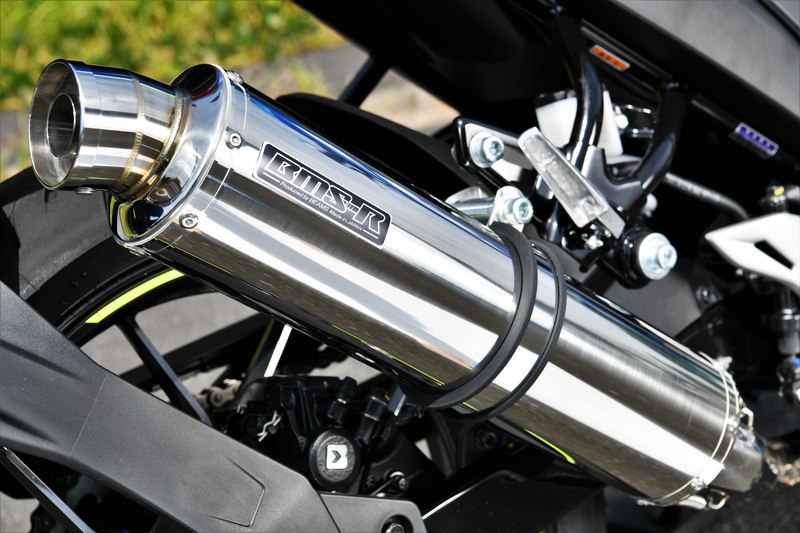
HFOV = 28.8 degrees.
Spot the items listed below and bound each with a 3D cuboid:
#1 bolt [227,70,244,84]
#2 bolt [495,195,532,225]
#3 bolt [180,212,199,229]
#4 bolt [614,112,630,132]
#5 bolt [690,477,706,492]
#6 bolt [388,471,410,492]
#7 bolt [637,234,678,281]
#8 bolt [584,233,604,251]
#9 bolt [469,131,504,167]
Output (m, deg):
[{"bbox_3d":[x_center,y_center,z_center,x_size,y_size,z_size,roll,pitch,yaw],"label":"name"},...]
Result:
[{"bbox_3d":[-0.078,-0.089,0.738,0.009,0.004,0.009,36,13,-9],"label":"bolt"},{"bbox_3d":[0.063,-0.031,0.860,0.017,0.017,0.015,-14,10,-37],"label":"bolt"},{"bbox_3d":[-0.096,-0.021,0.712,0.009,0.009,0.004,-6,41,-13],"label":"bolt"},{"bbox_3d":[0.140,-0.091,0.980,0.011,0.011,0.007,-14,10,-37],"label":"bolt"},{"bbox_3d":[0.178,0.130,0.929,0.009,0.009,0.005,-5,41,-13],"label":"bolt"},{"bbox_3d":[0.000,0.134,0.970,0.013,0.013,0.009,-14,10,-37],"label":"bolt"},{"bbox_3d":[0.145,-0.006,0.880,0.026,0.026,0.013,-14,10,-37],"label":"bolt"},{"bbox_3d":[0.113,-0.015,0.905,0.011,0.011,0.009,-14,10,-37],"label":"bolt"},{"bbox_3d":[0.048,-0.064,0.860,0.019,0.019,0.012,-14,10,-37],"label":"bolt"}]

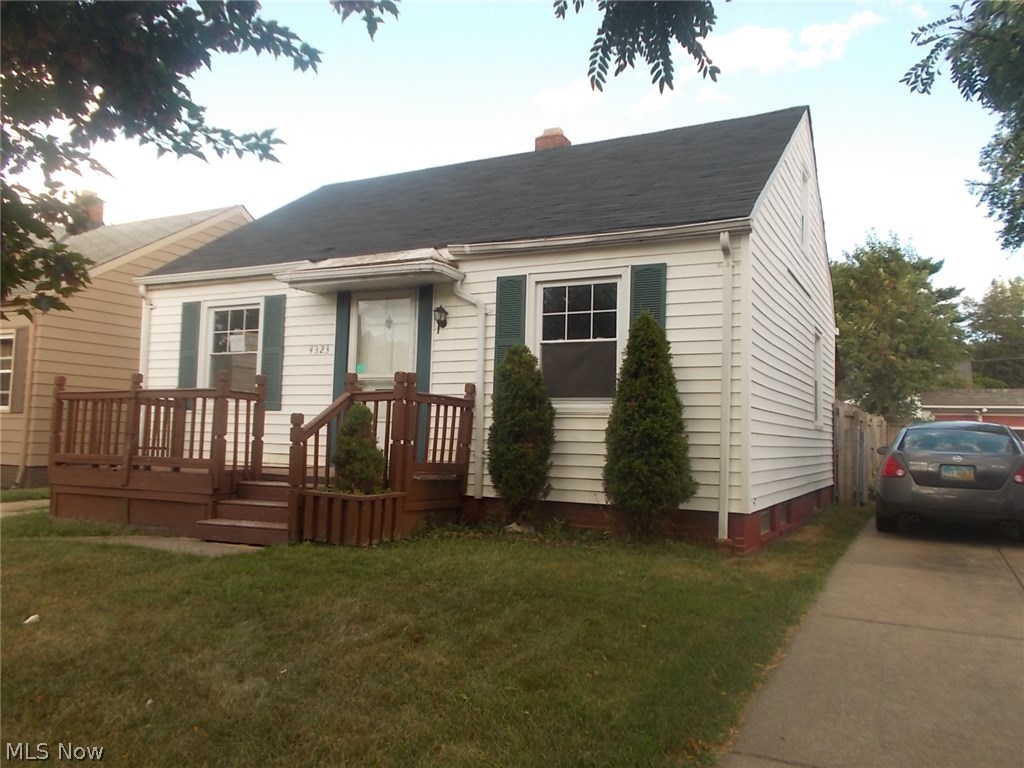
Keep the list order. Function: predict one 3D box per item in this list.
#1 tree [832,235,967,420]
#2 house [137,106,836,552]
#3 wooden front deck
[{"bbox_3d":[10.441,-0.662,21.444,4.700,7.014,4.700,0,-4,28],"label":"tree"},{"bbox_3d":[0.078,-1.093,12.747,9.140,5.980,7.850,0,-4,28],"label":"house"},{"bbox_3d":[-2.995,0.751,8.807,4.700,1.670,2.300,0,-4,28],"label":"wooden front deck"}]

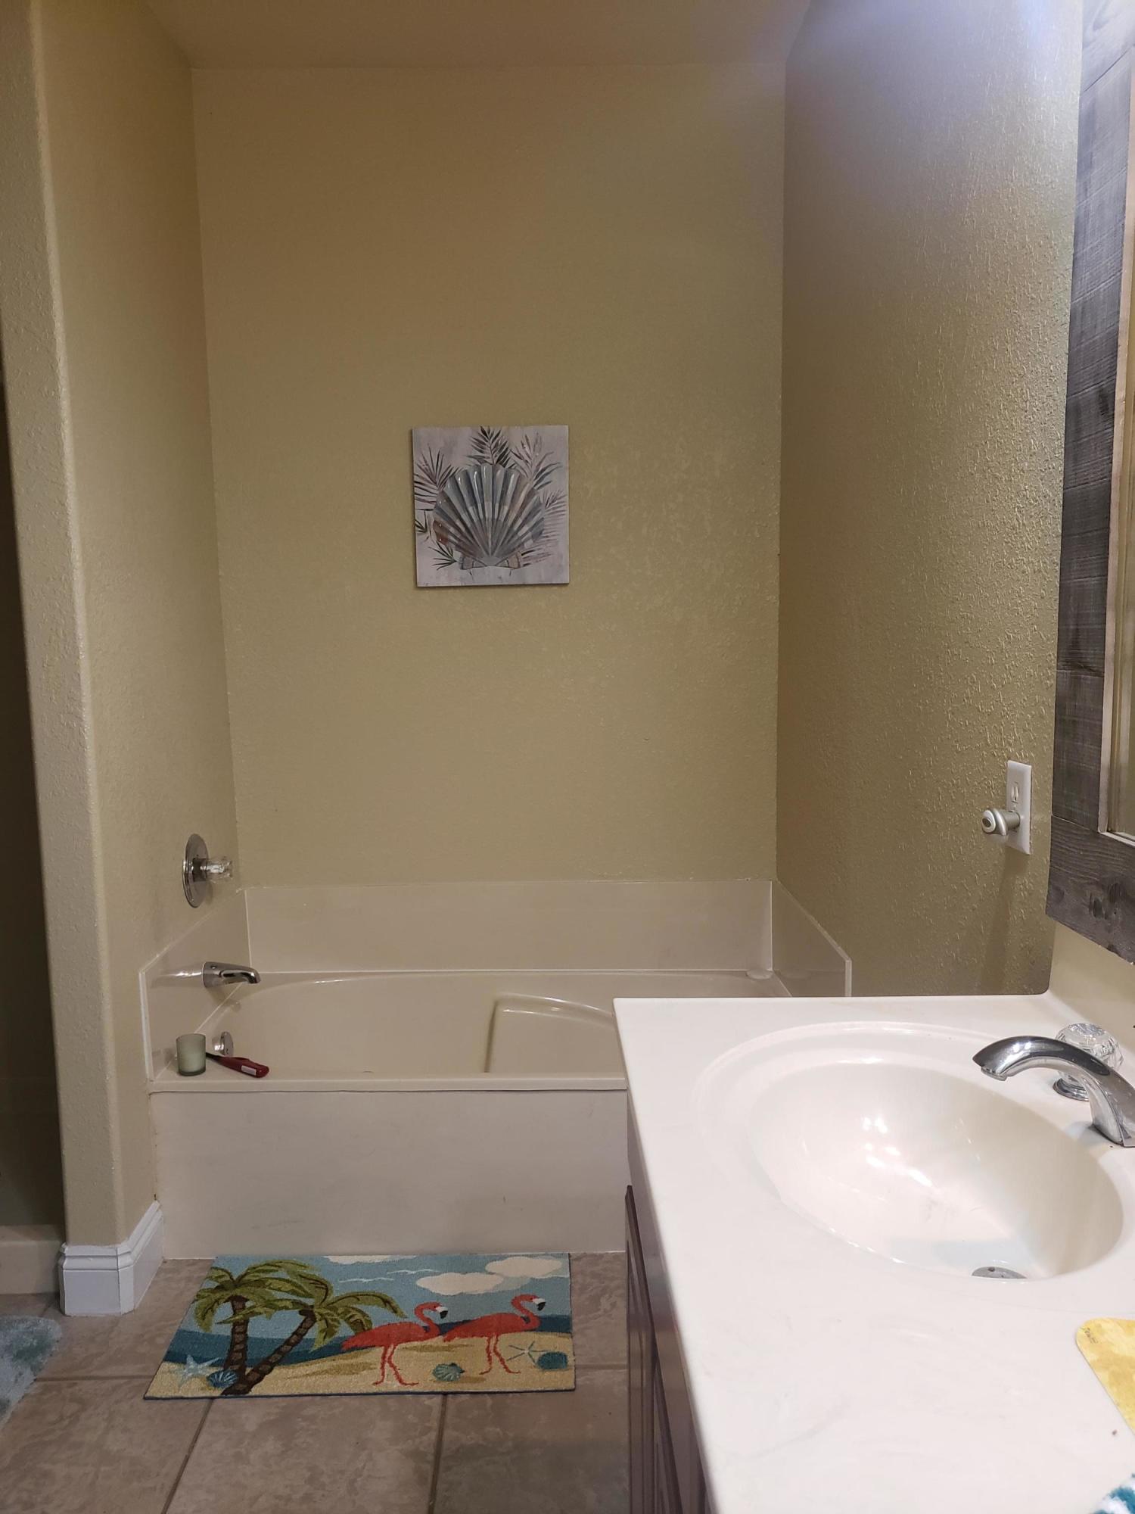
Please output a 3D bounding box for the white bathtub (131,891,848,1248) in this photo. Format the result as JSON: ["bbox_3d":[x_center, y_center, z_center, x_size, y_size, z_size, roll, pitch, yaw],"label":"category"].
[{"bbox_3d":[-0.148,0.723,2.792,1.481,0.660,0.779,-1,6,-1],"label":"white bathtub"}]

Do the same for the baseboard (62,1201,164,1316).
[{"bbox_3d":[-0.950,1.040,2.371,0.151,0.142,0.214,-1,6,-1],"label":"baseboard"}]

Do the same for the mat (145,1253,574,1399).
[{"bbox_3d":[-0.379,1.111,2.263,0.777,0.011,0.460,-1,6,-1],"label":"mat"}]

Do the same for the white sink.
[{"bbox_3d":[0.302,0.406,1.051,0.335,0.141,0.535,-1,6,-1],"label":"white sink"}]

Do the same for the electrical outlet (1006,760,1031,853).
[{"bbox_3d":[0.595,0.066,1.507,0.009,0.115,0.075,-1,6,-1],"label":"electrical outlet"}]

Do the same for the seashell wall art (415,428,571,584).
[{"bbox_3d":[-0.199,-0.663,3.017,0.406,0.411,0.026,-1,6,-1],"label":"seashell wall art"}]

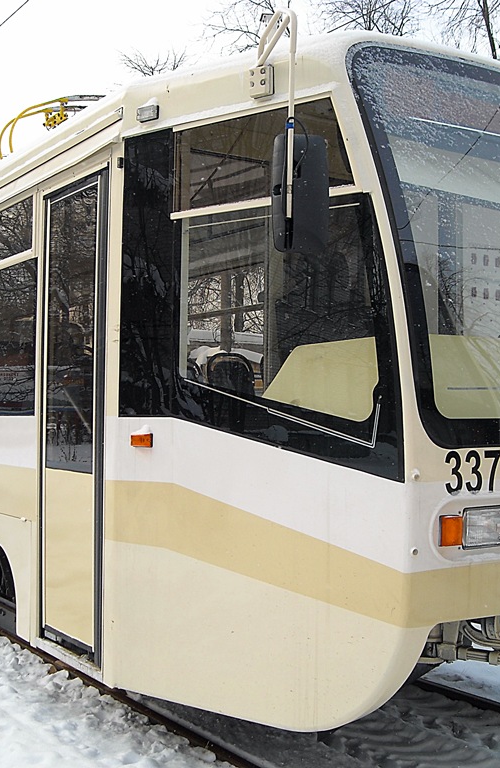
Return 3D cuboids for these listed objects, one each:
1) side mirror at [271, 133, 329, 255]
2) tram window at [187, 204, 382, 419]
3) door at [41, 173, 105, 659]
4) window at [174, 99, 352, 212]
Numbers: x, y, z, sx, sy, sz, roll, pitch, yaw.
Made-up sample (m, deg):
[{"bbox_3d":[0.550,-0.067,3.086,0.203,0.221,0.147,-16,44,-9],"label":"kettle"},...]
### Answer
[{"bbox_3d":[0.177,-0.681,3.700,0.205,0.425,0.090,0,-2,-1],"label":"side mirror"},{"bbox_3d":[0.094,-0.289,4.262,1.021,0.879,0.050,-1,-2,38],"label":"tram window"},{"bbox_3d":[-0.888,0.148,5.246,0.060,2.341,0.815,1,-2,-32],"label":"door"},{"bbox_3d":[0.033,-0.951,4.332,0.956,0.372,0.050,-1,-2,38],"label":"window"}]

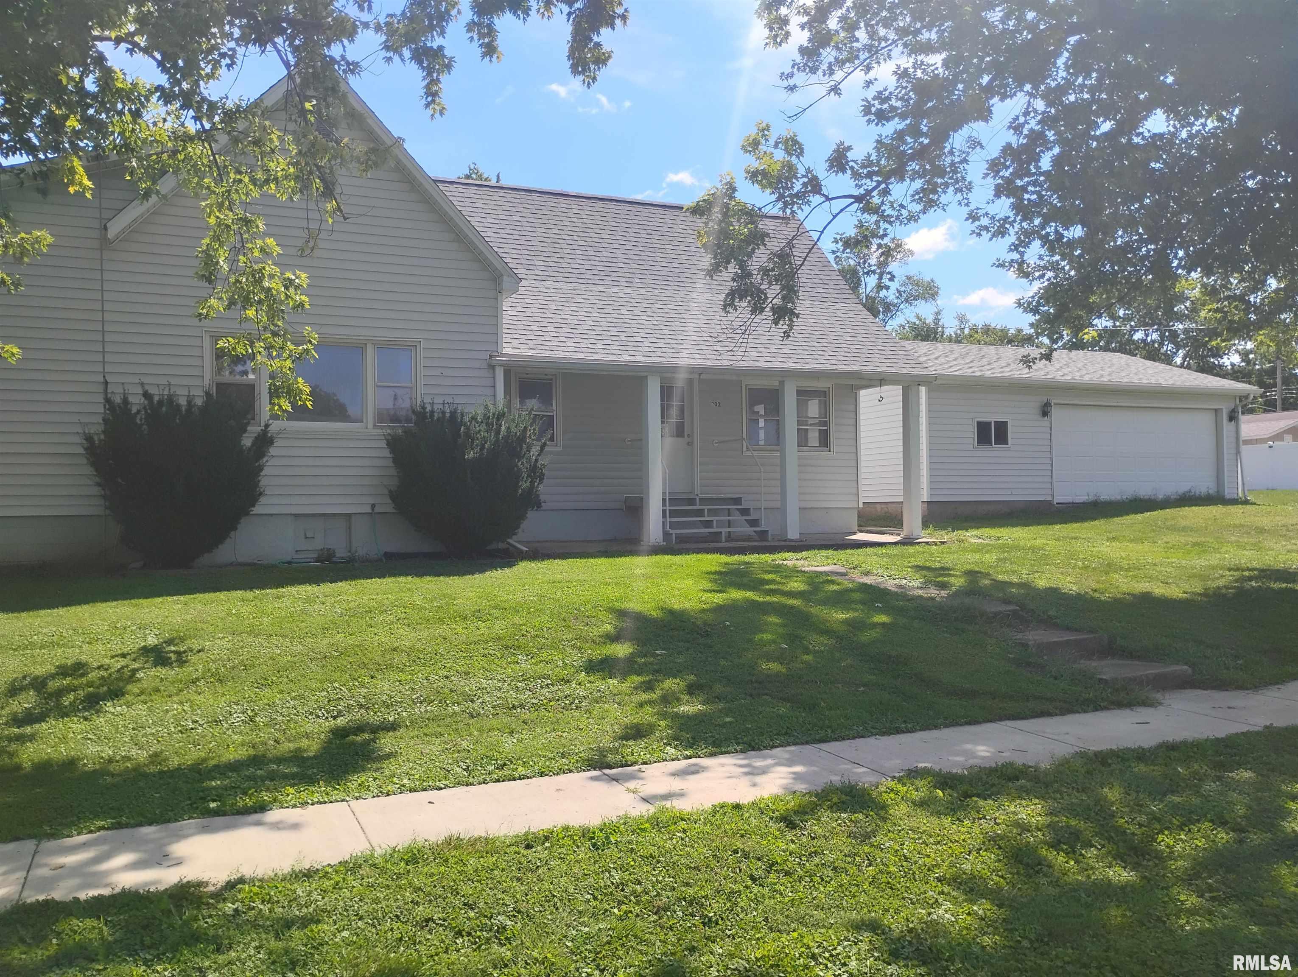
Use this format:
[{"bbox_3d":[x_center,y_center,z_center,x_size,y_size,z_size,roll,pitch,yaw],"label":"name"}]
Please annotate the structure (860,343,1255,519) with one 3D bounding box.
[{"bbox_3d":[8.099,-1.428,25.890,9.480,4.250,8.060,0,-1,-23],"label":"structure"}]

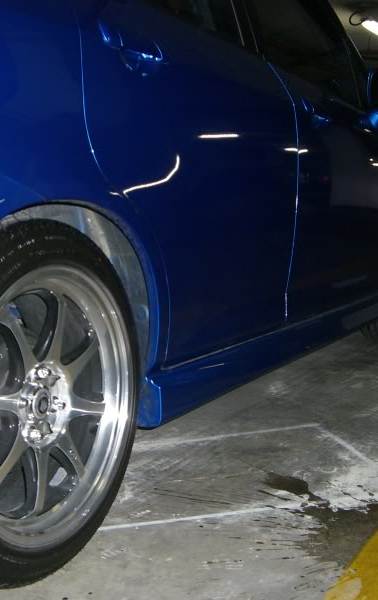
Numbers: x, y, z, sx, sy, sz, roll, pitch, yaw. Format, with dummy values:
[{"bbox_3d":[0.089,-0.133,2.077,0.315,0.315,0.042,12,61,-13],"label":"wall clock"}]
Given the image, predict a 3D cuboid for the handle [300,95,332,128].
[{"bbox_3d":[0.352,-0.516,2.415,0.045,0.055,0.205,4,2,27],"label":"handle"}]

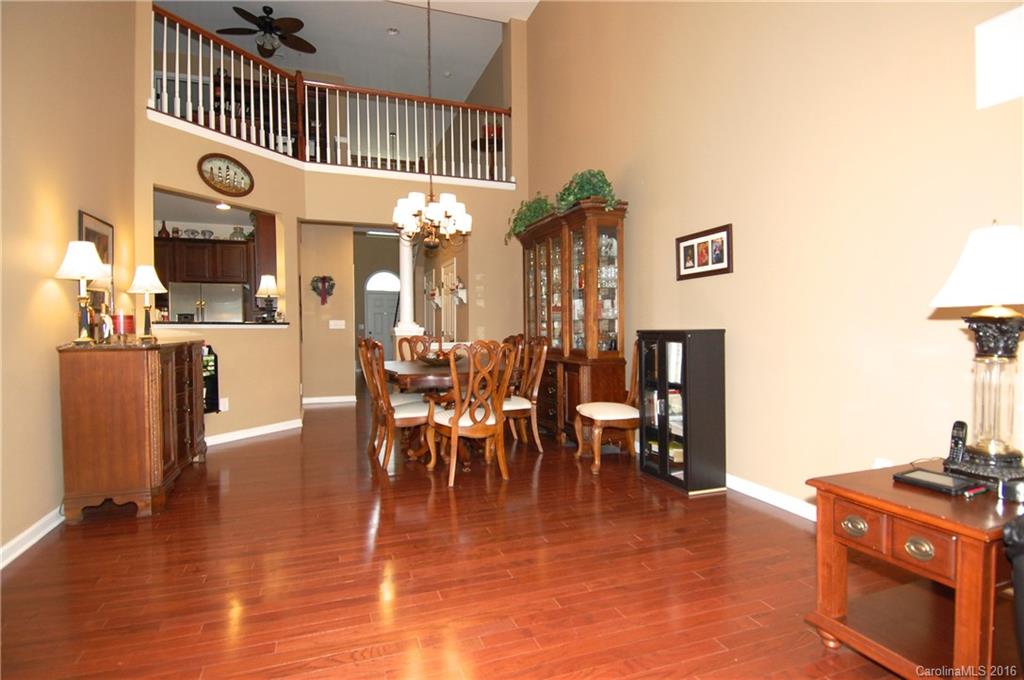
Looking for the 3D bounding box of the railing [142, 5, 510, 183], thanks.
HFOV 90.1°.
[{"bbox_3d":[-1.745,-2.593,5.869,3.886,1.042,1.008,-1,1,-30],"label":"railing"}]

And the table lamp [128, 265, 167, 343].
[{"bbox_3d":[-2.896,-0.273,4.045,0.250,0.595,0.250,-1,1,-19],"label":"table lamp"}]

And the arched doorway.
[{"bbox_3d":[-3.328,-0.476,13.400,0.996,2.711,0.160,-1,1,-19],"label":"arched doorway"}]

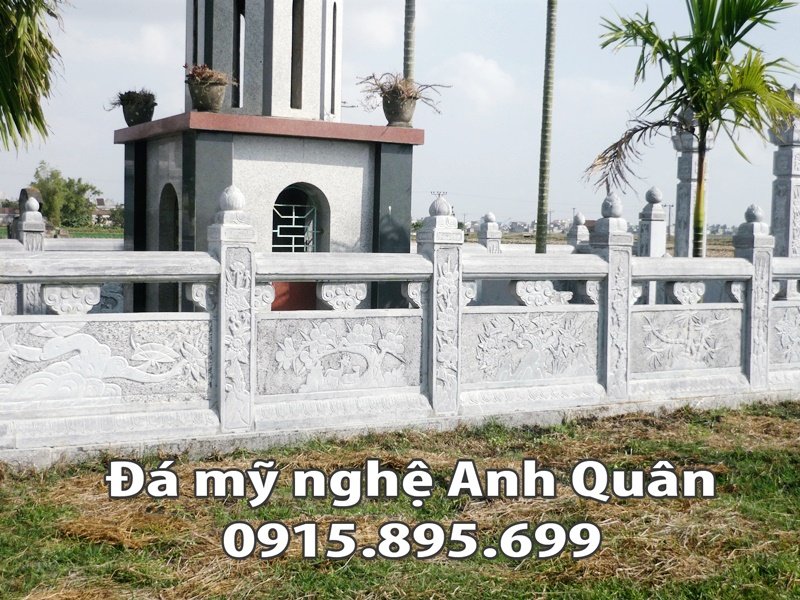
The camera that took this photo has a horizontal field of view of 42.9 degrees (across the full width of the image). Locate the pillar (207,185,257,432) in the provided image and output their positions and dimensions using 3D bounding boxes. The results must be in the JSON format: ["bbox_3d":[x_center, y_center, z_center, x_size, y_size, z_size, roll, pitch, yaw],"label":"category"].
[{"bbox_3d":[-0.978,0.043,5.932,0.203,1.416,0.218,-1,5,-30],"label":"pillar"}]

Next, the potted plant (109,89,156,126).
[{"bbox_3d":[-2.350,-1.680,8.968,0.378,0.354,0.342,1,4,0],"label":"potted plant"}]

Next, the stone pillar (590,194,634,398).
[{"bbox_3d":[1.531,-0.036,7.392,0.203,1.487,0.218,-1,5,-30],"label":"stone pillar"}]

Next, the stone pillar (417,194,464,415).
[{"bbox_3d":[0.259,0.023,6.624,0.203,1.416,0.218,-1,5,-30],"label":"stone pillar"}]

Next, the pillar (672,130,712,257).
[{"bbox_3d":[3.518,-0.943,12.290,0.330,2.714,0.330,-1,5,-30],"label":"pillar"}]

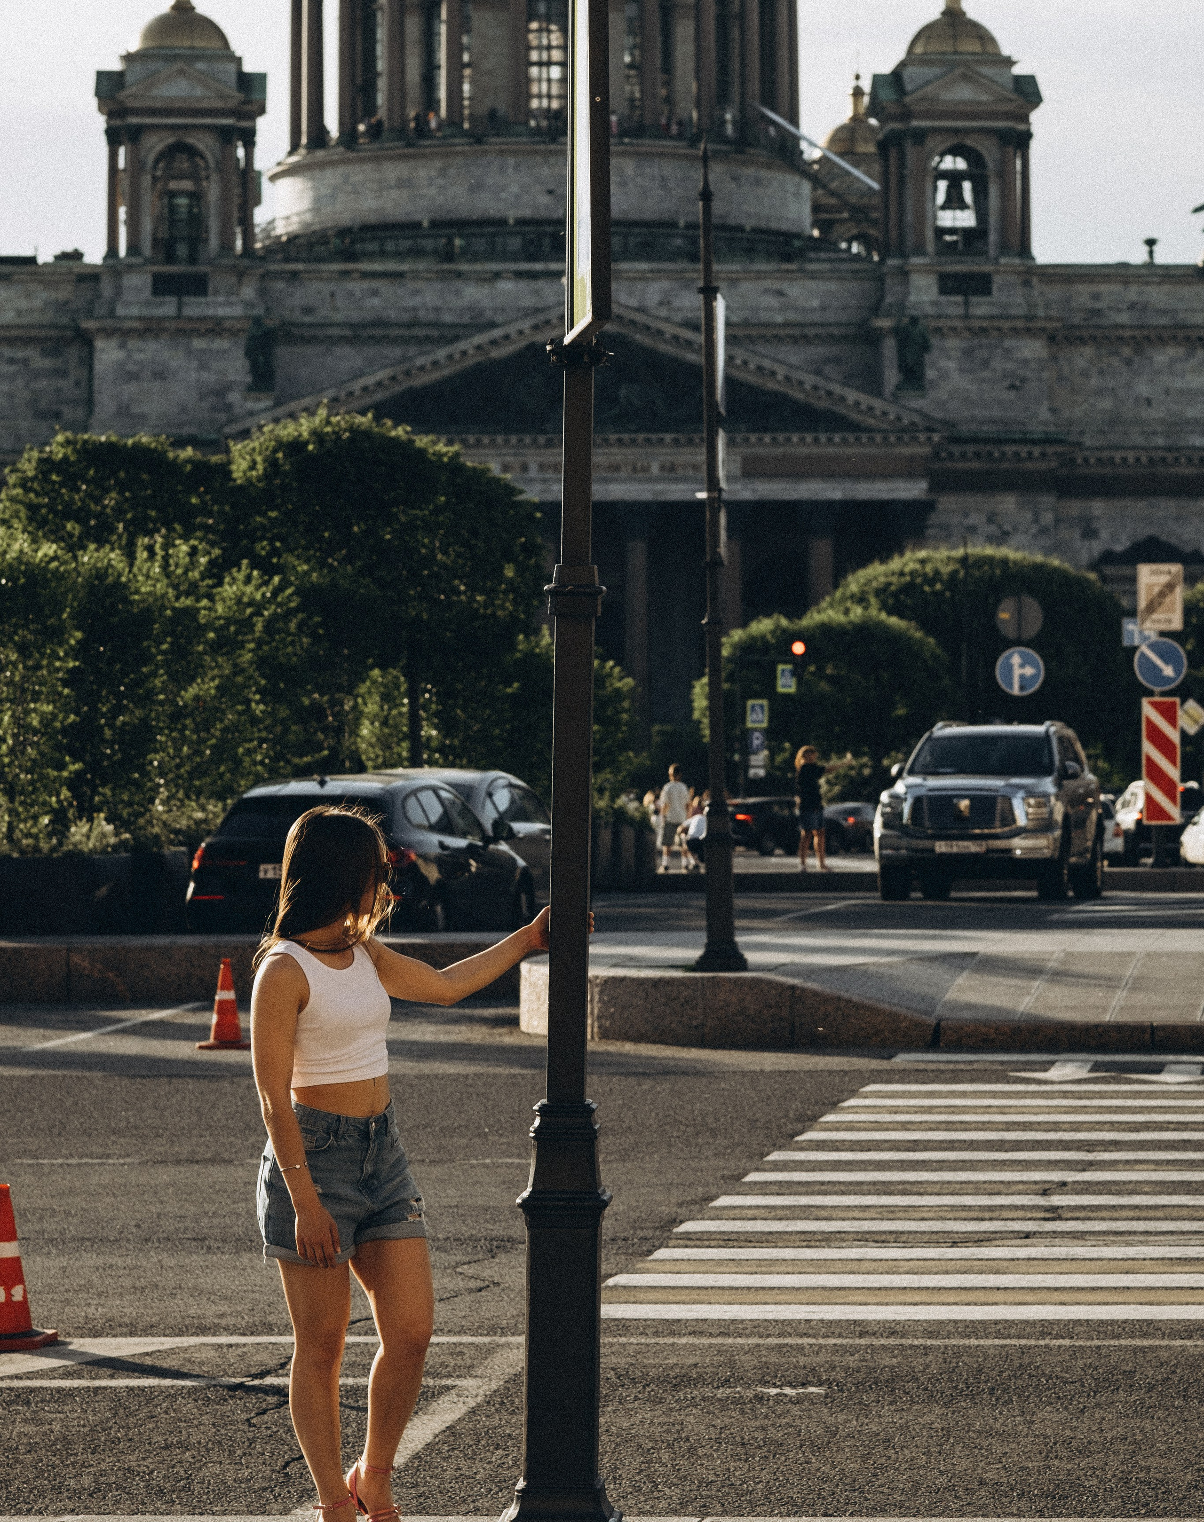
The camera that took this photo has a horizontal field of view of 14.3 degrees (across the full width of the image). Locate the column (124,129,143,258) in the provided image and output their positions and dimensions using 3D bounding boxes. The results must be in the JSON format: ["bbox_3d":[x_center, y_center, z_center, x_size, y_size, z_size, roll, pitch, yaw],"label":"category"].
[{"bbox_3d":[-29.768,-36.146,305.900,1.200,8.400,1.200,0,0,-4],"label":"column"}]

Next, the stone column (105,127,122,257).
[{"bbox_3d":[-31.182,-36.200,307.200,1.100,8.400,1.100,0,0,-4],"label":"stone column"}]

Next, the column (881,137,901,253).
[{"bbox_3d":[18.548,-36.445,310.200,1.200,8.200,1.200,0,0,-4],"label":"column"}]

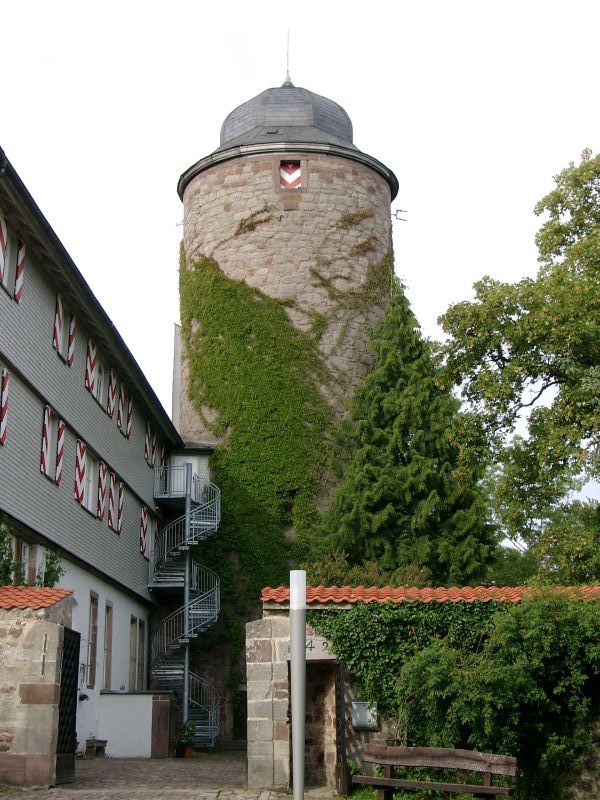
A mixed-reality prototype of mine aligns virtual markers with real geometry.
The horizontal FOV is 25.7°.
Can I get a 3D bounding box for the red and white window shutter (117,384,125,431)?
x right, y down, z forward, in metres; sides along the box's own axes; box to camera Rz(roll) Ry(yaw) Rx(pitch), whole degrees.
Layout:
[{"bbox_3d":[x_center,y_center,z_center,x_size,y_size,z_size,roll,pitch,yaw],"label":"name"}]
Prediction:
[{"bbox_3d":[-5.128,0.172,37.681,0.050,1.323,0.560,-1,-14,3],"label":"red and white window shutter"}]

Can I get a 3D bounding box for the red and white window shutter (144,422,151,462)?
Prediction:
[{"bbox_3d":[-4.926,1.374,43.196,0.070,1.340,0.600,-1,-14,3],"label":"red and white window shutter"}]

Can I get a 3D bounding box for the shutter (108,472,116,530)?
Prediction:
[{"bbox_3d":[-5.170,2.783,36.114,0.050,1.508,0.540,-1,-14,3],"label":"shutter"}]

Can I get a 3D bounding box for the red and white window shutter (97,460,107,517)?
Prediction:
[{"bbox_3d":[-5.243,2.421,34.801,0.050,1.492,0.770,-1,-14,3],"label":"red and white window shutter"}]

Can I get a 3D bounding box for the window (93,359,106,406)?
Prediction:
[{"bbox_3d":[-5.351,-0.574,35.245,0.120,1.357,1.880,-1,-14,3],"label":"window"}]

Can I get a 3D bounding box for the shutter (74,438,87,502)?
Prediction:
[{"bbox_3d":[-5.391,1.767,32.155,0.050,1.436,0.840,-1,-14,3],"label":"shutter"}]

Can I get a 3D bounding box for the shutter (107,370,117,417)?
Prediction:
[{"bbox_3d":[-5.256,-0.162,37.198,0.070,1.360,0.750,-1,-14,3],"label":"shutter"}]

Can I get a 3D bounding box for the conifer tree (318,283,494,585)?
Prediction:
[{"bbox_3d":[3.065,3.205,38.303,5.200,13.900,5.200,-1,-14,3],"label":"conifer tree"}]

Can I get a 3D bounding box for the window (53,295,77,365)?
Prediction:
[{"bbox_3d":[-5.557,-1.639,31.546,0.180,1.400,1.800,-1,-14,3],"label":"window"}]

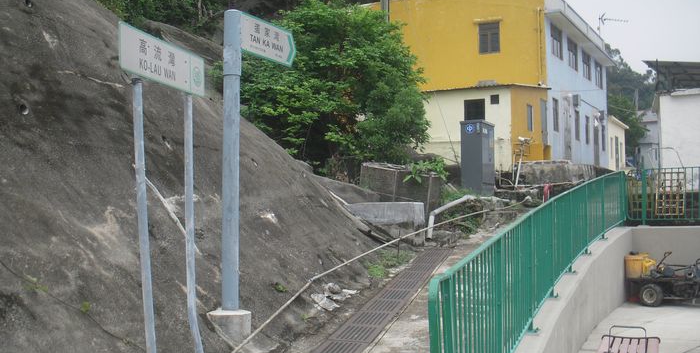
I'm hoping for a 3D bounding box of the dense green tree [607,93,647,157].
[{"bbox_3d":[17.377,-3.188,49.000,3.600,4.600,3.500,0,-4,0],"label":"dense green tree"}]

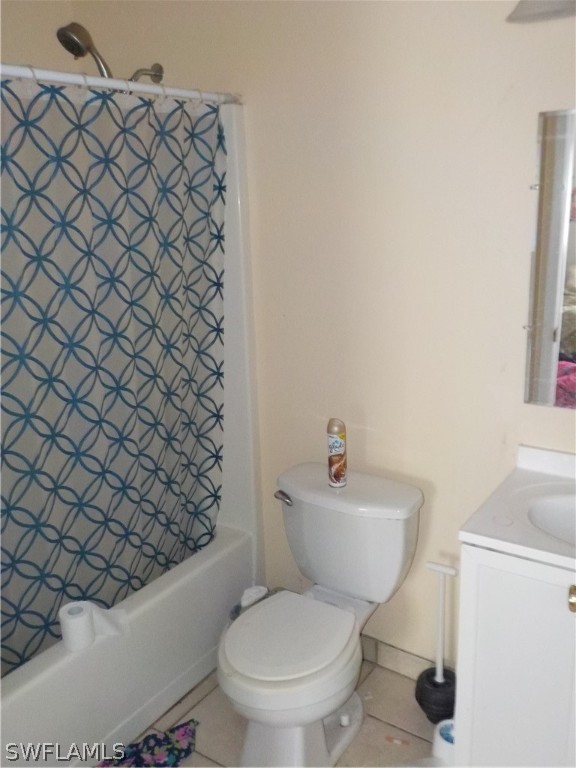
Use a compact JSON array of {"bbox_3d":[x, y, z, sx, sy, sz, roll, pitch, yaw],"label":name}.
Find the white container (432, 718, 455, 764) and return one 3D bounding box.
[{"bbox_3d":[0.488,1.054,1.939,0.125,0.085,0.125,8,17,33],"label":"white container"}]

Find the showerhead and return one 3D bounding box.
[{"bbox_3d":[-0.605,-0.973,2.006,0.106,0.228,0.091,8,51,34],"label":"showerhead"}]

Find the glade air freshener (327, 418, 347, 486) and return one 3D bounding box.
[{"bbox_3d":[0.149,0.206,2.015,0.055,0.210,0.055,-1,15,4],"label":"glade air freshener"}]

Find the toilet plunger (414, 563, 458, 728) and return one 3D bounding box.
[{"bbox_3d":[0.453,0.773,1.970,0.148,0.533,0.148,8,19,34],"label":"toilet plunger"}]

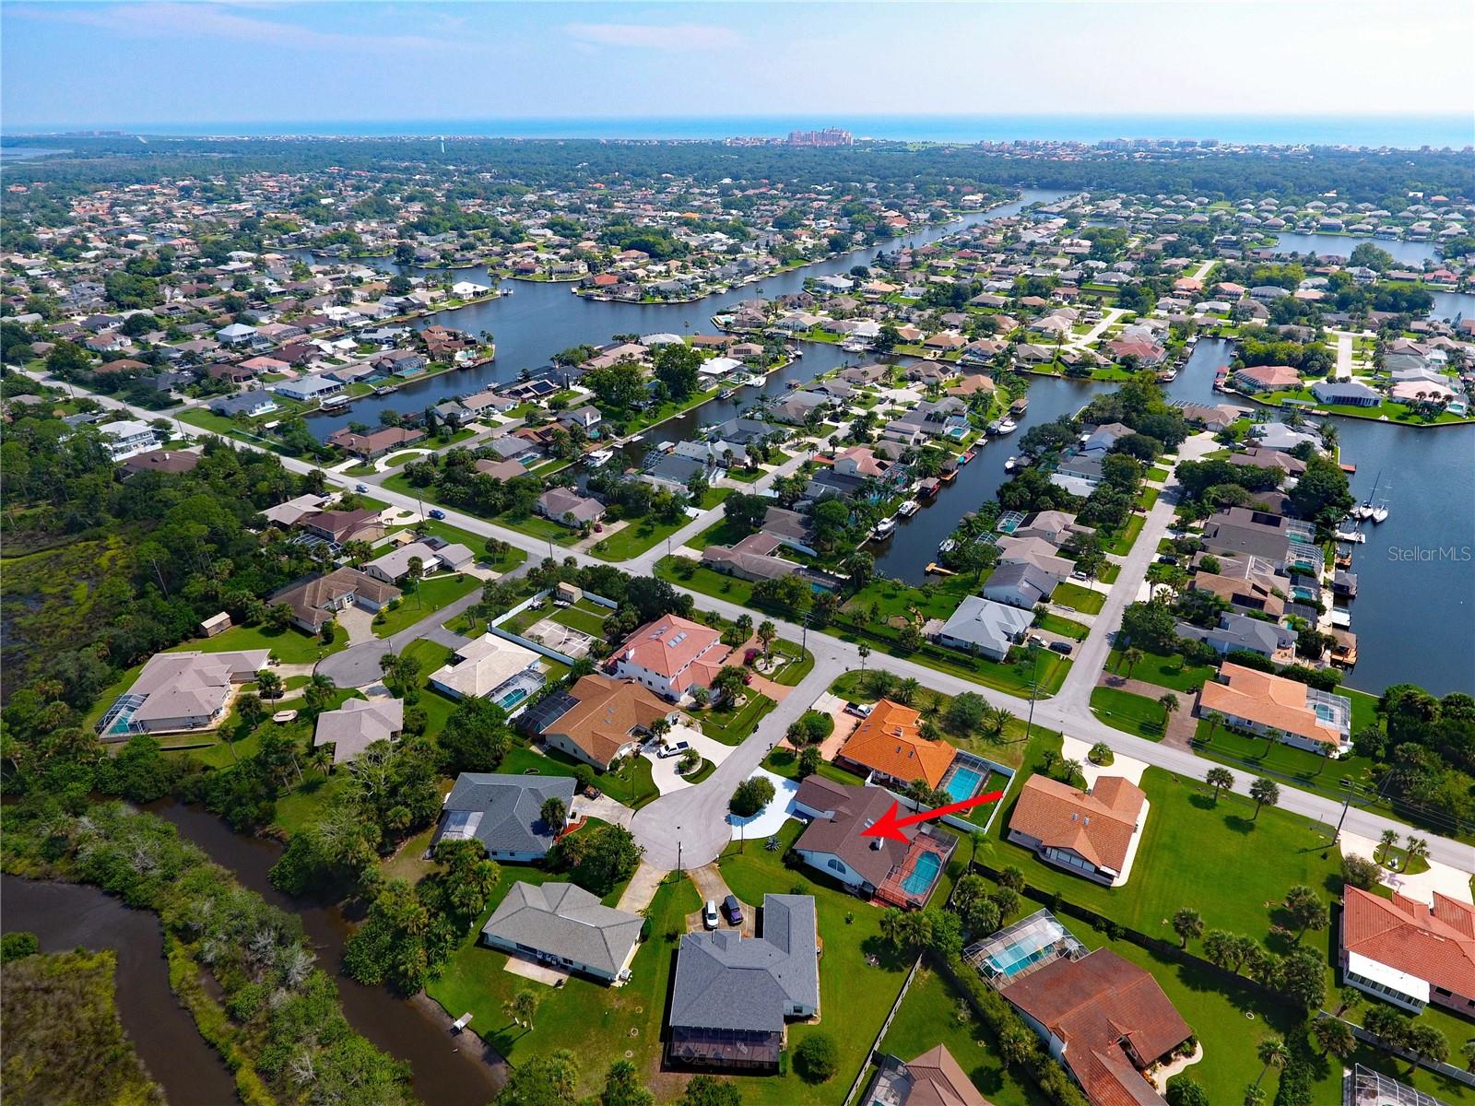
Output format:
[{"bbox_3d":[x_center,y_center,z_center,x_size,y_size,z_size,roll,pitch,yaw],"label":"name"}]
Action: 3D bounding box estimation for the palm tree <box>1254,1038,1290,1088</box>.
[{"bbox_3d":[65.521,63.486,105.342,4.100,8.400,4.100,0,27,0],"label":"palm tree"}]

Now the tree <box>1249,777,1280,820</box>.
[{"bbox_3d":[89.781,42.562,145.986,4.900,8.400,4.900,0,27,0],"label":"tree"}]

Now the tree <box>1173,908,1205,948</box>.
[{"bbox_3d":[68.427,57.812,129.994,4.600,7.100,4.600,16,32,29],"label":"tree"}]

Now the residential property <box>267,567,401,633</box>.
[{"bbox_3d":[-104.914,11.220,223.039,25.800,6.300,22.200,16,32,29],"label":"residential property"}]

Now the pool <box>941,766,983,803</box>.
[{"bbox_3d":[40.996,42.941,156.202,5.500,1.250,8.500,13,30,24],"label":"pool"}]

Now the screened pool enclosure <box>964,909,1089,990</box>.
[{"bbox_3d":[41.441,57.743,122.723,15.700,3.000,8.000,-13,30,-24],"label":"screened pool enclosure"}]

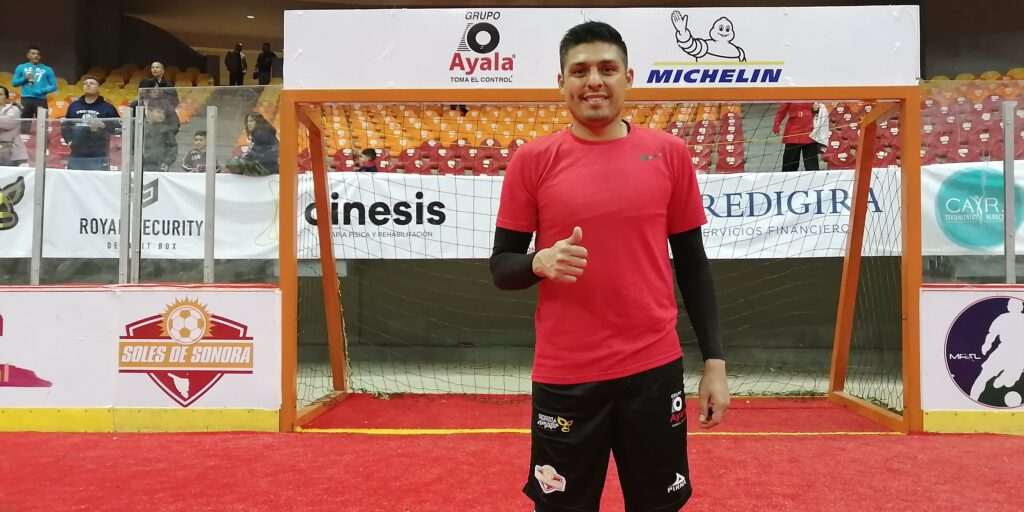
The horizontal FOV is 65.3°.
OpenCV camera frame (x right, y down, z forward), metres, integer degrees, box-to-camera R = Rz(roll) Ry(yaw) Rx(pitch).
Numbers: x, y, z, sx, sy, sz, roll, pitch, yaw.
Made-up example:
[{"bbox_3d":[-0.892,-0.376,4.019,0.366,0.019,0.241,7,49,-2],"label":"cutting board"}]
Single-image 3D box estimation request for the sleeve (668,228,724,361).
[{"bbox_3d":[0.460,0.084,2.000,0.120,0.350,0.130,-9,-2,0],"label":"sleeve"}]

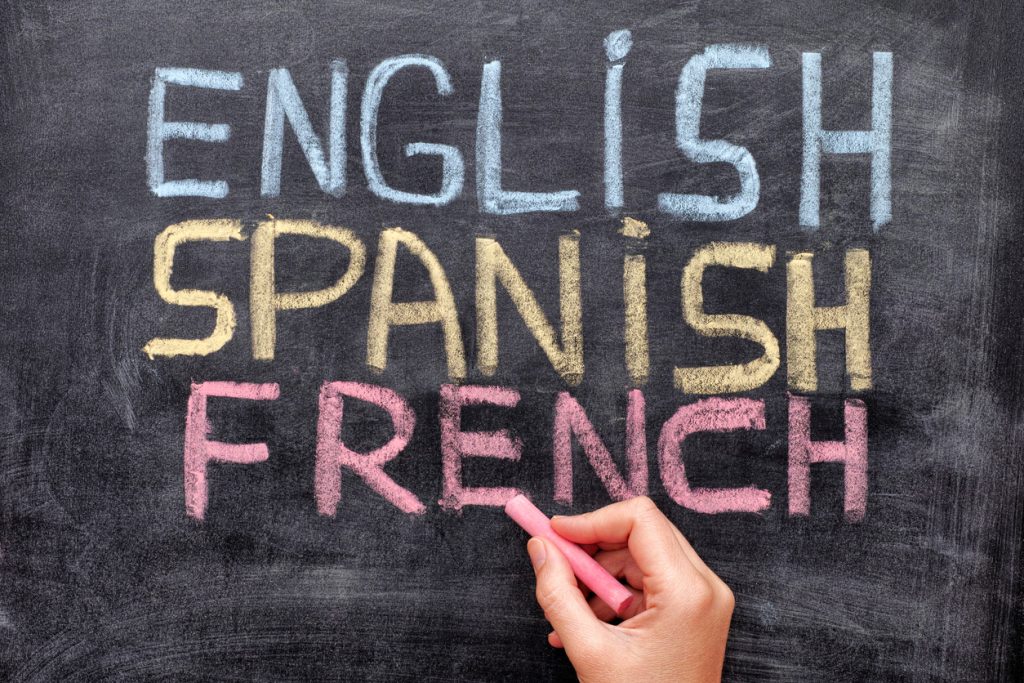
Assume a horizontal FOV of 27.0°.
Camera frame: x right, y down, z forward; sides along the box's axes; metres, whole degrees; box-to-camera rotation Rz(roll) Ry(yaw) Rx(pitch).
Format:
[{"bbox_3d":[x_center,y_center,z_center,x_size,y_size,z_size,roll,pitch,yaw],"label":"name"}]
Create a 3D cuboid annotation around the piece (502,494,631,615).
[{"bbox_3d":[0.028,0.104,1.045,0.076,0.012,0.012,41,-3,19],"label":"piece"}]

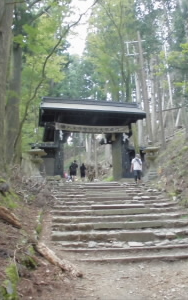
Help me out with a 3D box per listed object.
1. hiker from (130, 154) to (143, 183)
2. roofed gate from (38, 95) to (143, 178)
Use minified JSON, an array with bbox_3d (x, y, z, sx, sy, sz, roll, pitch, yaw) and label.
[{"bbox_3d":[2.386,1.076,16.750,0.580,1.670,0.450,1,-8,-5],"label":"hiker"},{"bbox_3d":[-0.271,-0.567,19.434,6.450,5.070,3.540,2,-8,-11],"label":"roofed gate"}]

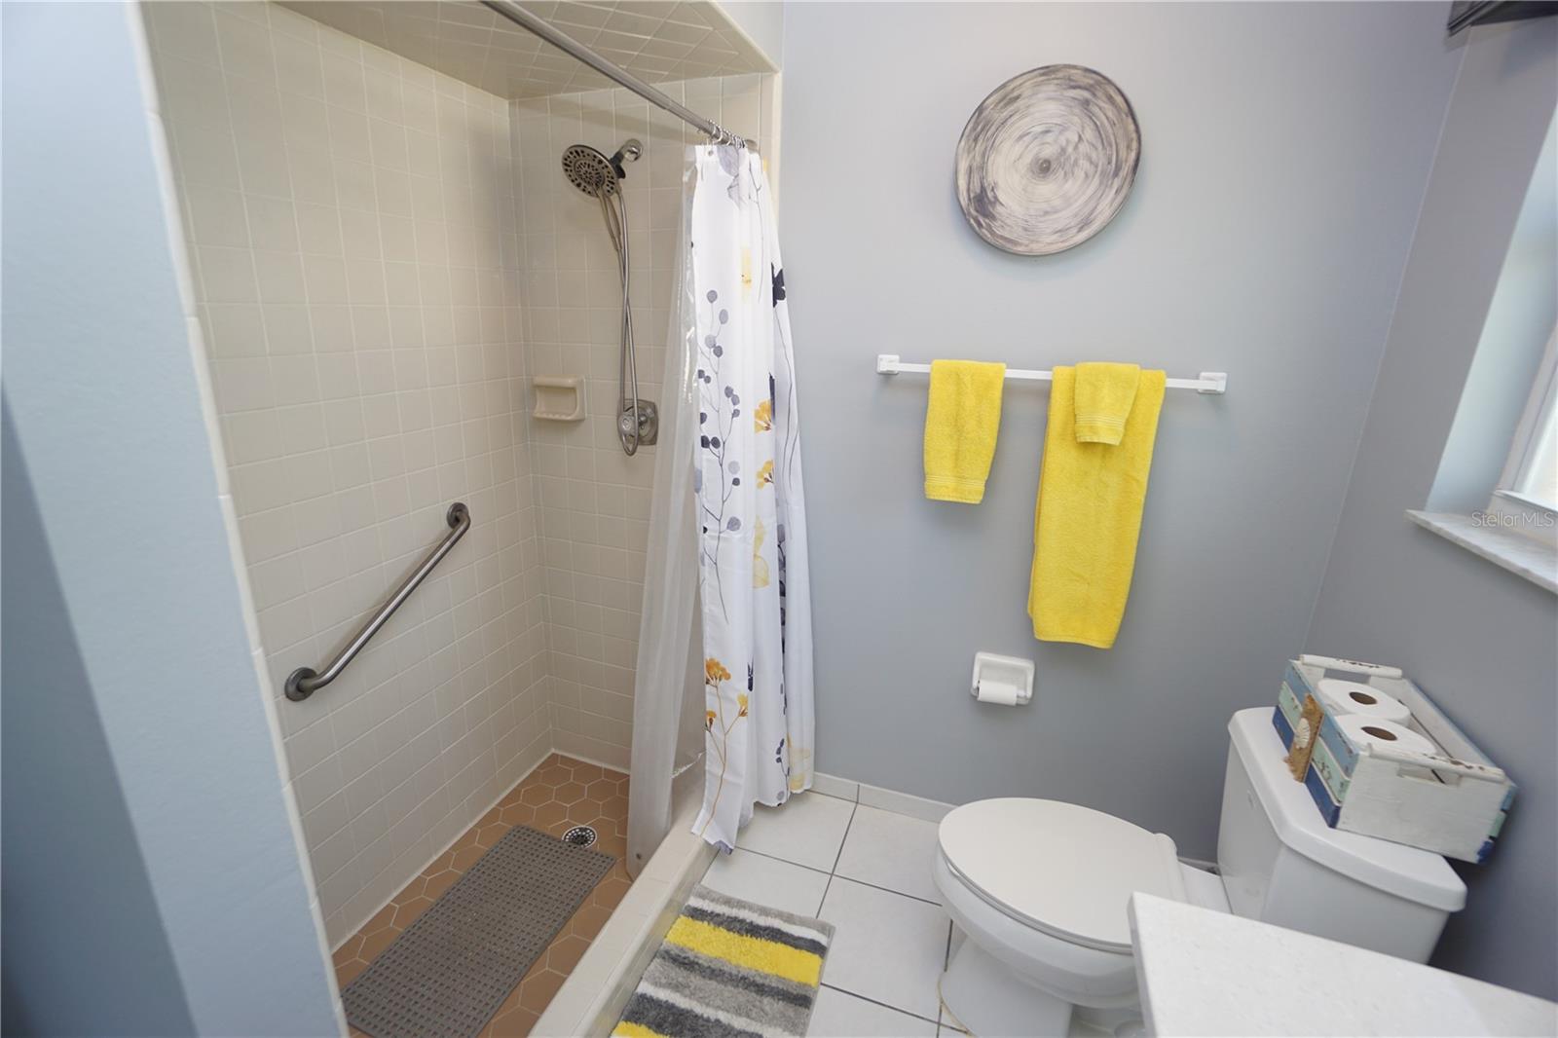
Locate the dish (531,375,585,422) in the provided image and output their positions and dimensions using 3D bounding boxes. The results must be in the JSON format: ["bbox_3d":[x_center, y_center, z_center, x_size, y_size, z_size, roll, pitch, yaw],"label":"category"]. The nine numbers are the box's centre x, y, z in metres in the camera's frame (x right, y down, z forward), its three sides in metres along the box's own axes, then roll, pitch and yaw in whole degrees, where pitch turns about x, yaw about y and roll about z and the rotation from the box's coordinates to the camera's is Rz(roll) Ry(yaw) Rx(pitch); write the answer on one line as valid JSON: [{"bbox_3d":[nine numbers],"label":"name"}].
[{"bbox_3d":[-0.704,-0.388,2.075,0.160,0.135,0.072,7,16,18],"label":"dish"}]

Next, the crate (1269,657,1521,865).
[{"bbox_3d":[0.996,0.381,1.090,0.178,0.142,0.316,8,17,22],"label":"crate"}]

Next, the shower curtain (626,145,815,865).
[{"bbox_3d":[-0.127,0.013,1.697,0.380,1.850,0.500,7,16,18],"label":"shower curtain"}]

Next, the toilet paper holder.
[{"bbox_3d":[0.624,0.445,1.810,0.153,0.122,0.065,7,16,18],"label":"toilet paper holder"}]

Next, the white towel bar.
[{"bbox_3d":[0.634,-0.357,1.588,0.795,0.052,0.070,7,16,18],"label":"white towel bar"}]

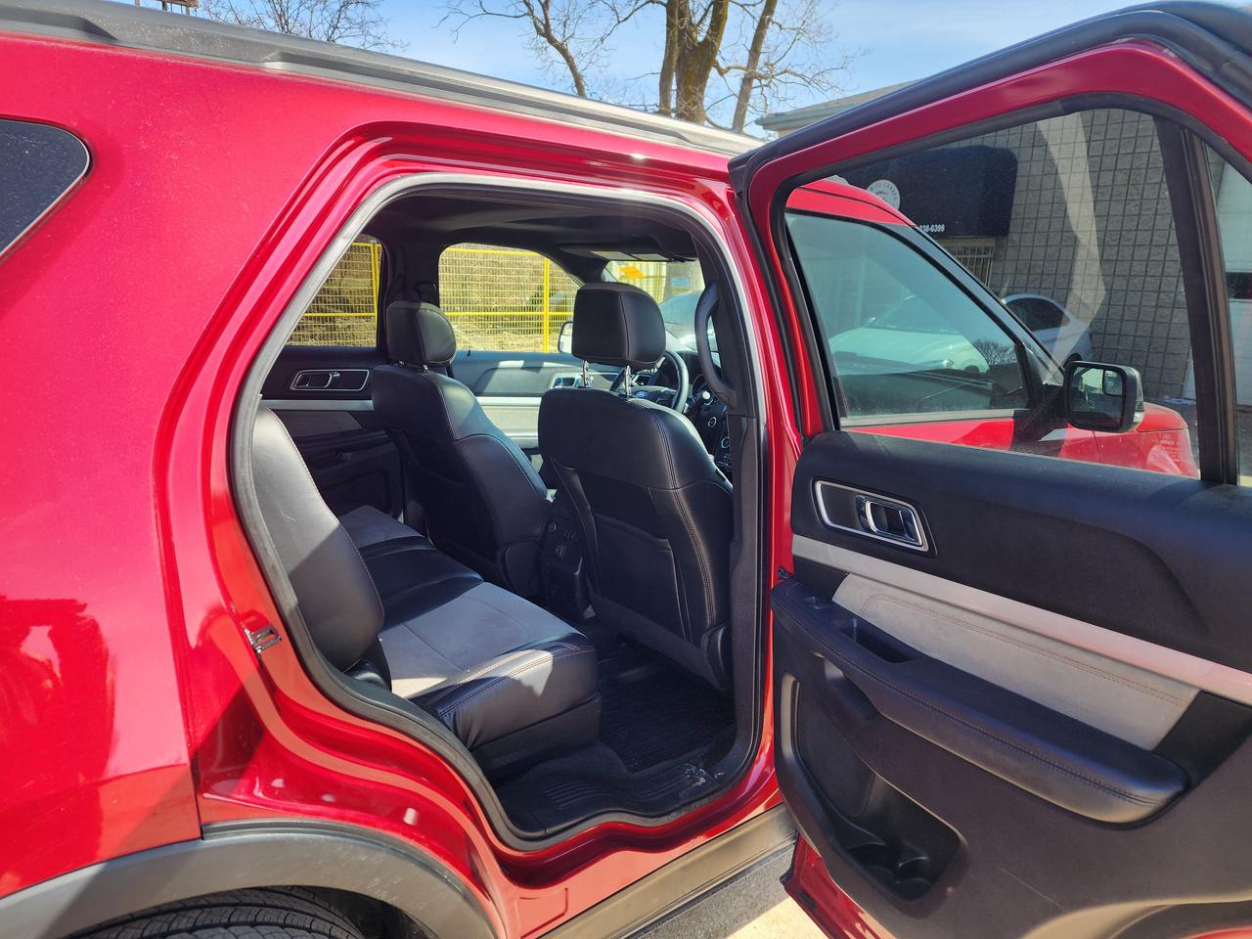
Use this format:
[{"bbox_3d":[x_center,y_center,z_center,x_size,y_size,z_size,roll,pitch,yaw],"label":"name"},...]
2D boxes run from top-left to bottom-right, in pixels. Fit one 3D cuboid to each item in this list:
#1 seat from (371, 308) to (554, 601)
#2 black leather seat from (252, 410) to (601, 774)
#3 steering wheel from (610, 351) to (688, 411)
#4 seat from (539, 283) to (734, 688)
[{"bbox_3d":[-0.342,-0.072,2.713,0.850,0.925,0.550,-9,16,-38],"label":"seat"},{"bbox_3d":[-0.767,0.108,1.887,0.850,0.880,1.280,-9,16,-38],"label":"black leather seat"},{"bbox_3d":[0.075,-0.238,2.927,0.120,0.385,0.385,23,-4,-41],"label":"steering wheel"},{"bbox_3d":[0.201,0.028,2.156,0.850,1.000,0.550,-9,16,-38],"label":"seat"}]

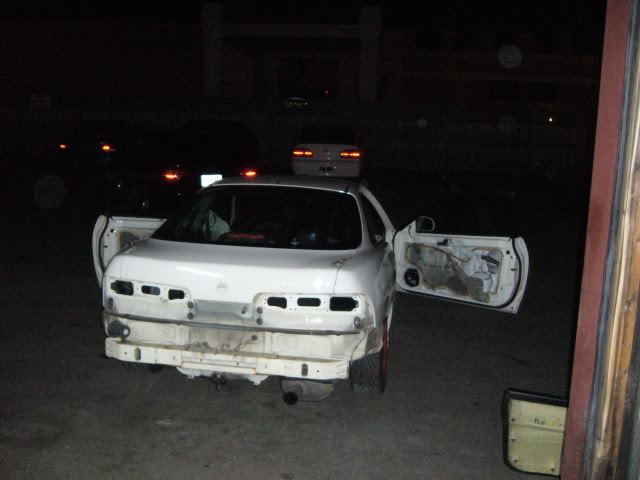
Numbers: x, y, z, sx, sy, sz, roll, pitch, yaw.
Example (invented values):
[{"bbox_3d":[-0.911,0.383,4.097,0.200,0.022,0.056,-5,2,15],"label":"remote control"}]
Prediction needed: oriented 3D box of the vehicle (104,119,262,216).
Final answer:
[{"bbox_3d":[-1.943,-1.565,12.791,1.760,1.600,4.500,0,11,-4],"label":"vehicle"}]

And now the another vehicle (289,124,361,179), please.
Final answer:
[{"bbox_3d":[0.195,-2.431,17.848,1.720,1.380,4.550,1,11,1],"label":"another vehicle"}]

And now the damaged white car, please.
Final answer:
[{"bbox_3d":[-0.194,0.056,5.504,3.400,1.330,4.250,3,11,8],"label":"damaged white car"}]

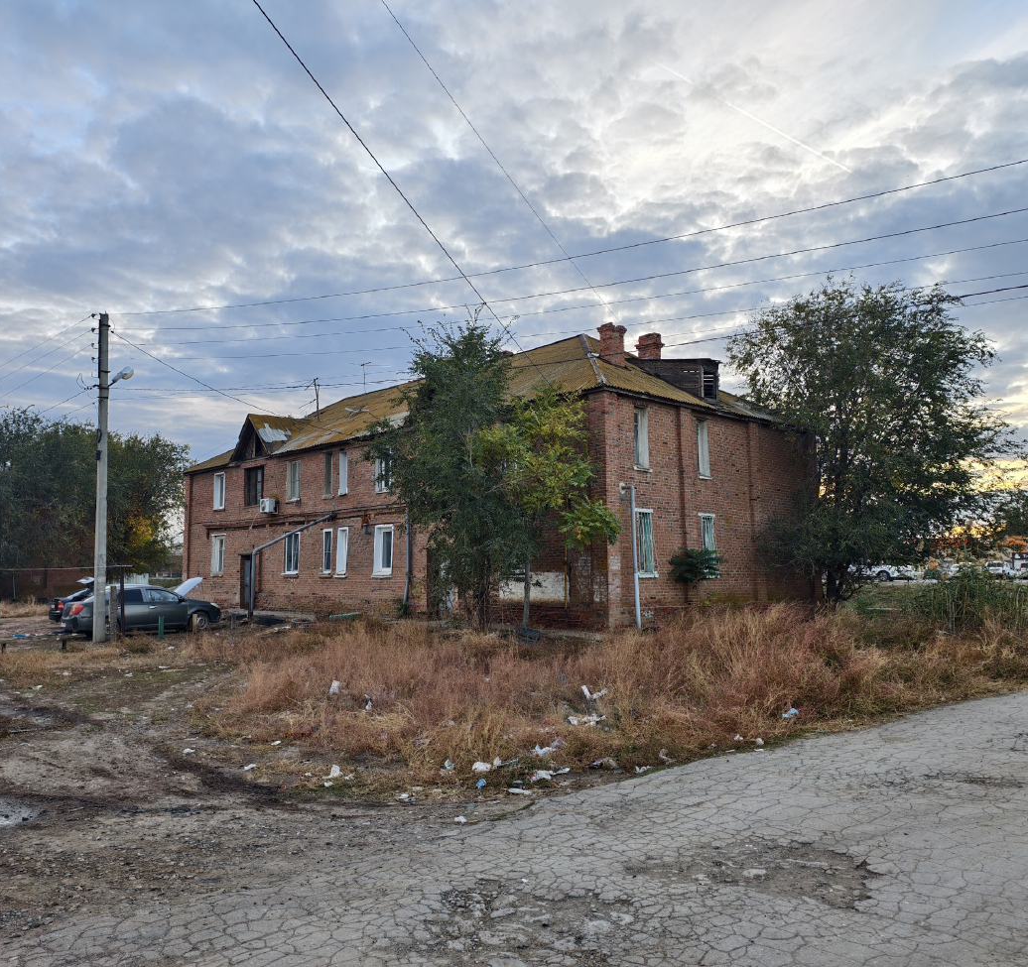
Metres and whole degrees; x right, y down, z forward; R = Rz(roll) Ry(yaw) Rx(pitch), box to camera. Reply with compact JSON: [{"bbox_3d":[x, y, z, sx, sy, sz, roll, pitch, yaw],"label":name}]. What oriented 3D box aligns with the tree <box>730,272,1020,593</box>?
[{"bbox_3d":[11.504,-1.425,28.283,9.300,11.140,8.800,0,-6,0],"label":"tree"}]

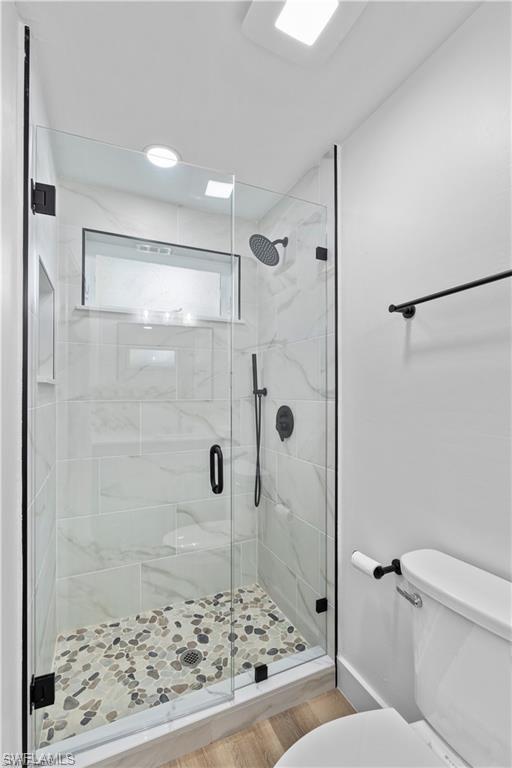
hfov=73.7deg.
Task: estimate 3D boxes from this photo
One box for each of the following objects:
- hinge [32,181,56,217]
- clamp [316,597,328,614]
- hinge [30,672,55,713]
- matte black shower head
[{"bbox_3d":[-0.681,-0.587,1.096,0.067,0.093,0.046,0,-1,-25],"label":"hinge"},{"bbox_3d":[0.297,0.987,1.530,0.052,0.051,0.028,0,-1,-25],"label":"clamp"},{"bbox_3d":[-0.676,0.971,1.080,0.067,0.093,0.046,0,-1,-25],"label":"hinge"},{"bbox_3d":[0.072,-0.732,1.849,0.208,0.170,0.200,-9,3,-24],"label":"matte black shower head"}]

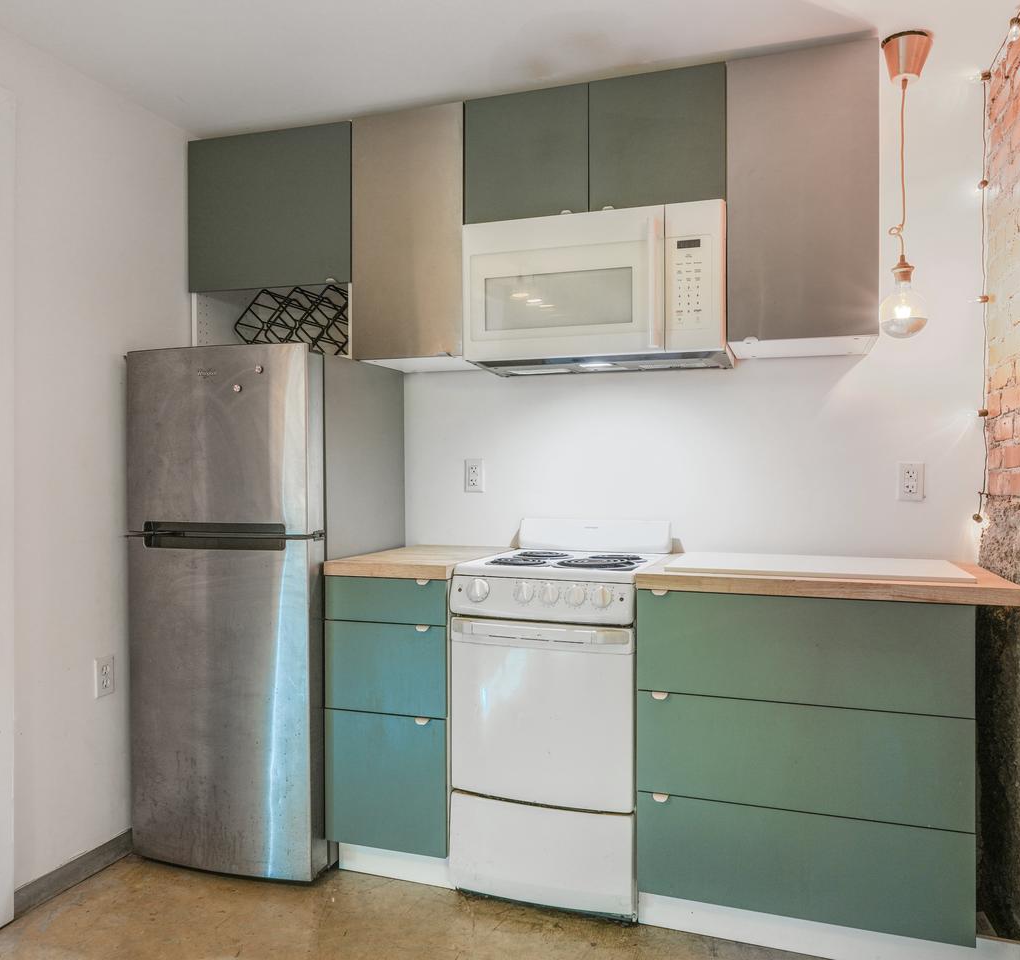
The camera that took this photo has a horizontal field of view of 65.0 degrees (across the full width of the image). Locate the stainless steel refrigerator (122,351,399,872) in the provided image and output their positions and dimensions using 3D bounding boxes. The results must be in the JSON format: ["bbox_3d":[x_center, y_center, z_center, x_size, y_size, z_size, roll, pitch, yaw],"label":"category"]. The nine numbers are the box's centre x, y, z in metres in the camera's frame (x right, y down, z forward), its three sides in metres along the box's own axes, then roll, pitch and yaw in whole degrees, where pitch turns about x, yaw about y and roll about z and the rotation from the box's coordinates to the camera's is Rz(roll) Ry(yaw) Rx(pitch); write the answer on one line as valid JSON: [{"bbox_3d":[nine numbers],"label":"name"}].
[{"bbox_3d":[-0.753,0.383,2.603,0.610,1.522,0.685,0,1,18],"label":"stainless steel refrigerator"}]

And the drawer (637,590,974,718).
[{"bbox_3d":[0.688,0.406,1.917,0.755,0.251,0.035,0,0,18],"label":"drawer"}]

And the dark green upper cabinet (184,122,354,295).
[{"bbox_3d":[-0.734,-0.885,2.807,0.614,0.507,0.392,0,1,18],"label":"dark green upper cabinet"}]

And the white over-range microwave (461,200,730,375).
[{"bbox_3d":[0.283,-0.558,2.466,0.758,0.409,0.420,0,1,18],"label":"white over-range microwave"}]

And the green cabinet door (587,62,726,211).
[{"bbox_3d":[0.409,-0.947,2.241,0.378,0.374,0.020,0,1,18],"label":"green cabinet door"}]

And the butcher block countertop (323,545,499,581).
[{"bbox_3d":[-0.256,0.253,2.536,0.377,0.038,0.631,0,1,18],"label":"butcher block countertop"}]

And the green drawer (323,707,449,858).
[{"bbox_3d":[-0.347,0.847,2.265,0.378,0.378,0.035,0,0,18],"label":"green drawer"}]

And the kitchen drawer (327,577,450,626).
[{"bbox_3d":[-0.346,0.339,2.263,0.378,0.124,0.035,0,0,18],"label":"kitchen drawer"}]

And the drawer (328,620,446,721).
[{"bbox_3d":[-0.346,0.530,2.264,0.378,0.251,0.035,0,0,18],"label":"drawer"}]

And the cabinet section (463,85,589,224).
[{"bbox_3d":[0.048,-0.943,2.350,0.377,0.378,0.022,0,0,18],"label":"cabinet section"}]

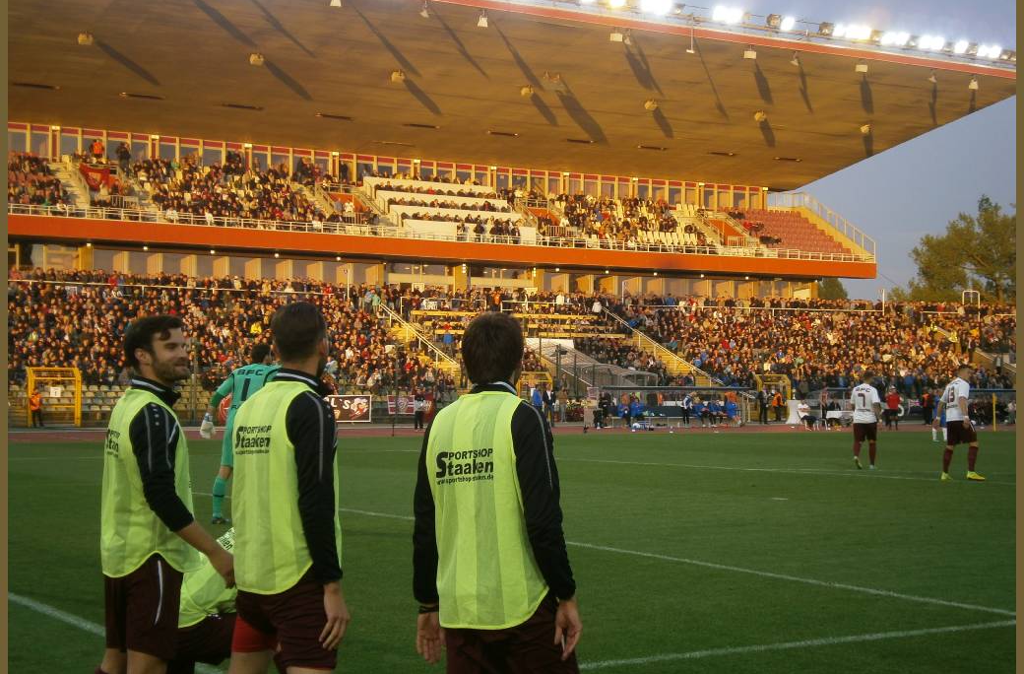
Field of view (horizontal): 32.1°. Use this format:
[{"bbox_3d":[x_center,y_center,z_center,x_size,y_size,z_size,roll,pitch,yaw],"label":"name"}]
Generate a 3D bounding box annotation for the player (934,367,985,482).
[{"bbox_3d":[6.870,1.315,27.300,0.600,1.780,0.500,1,-1,-22],"label":"player"}]

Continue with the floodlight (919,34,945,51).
[{"bbox_3d":[25.614,-17.927,108.463,1.650,0.950,0.650,1,6,-25],"label":"floodlight"}]

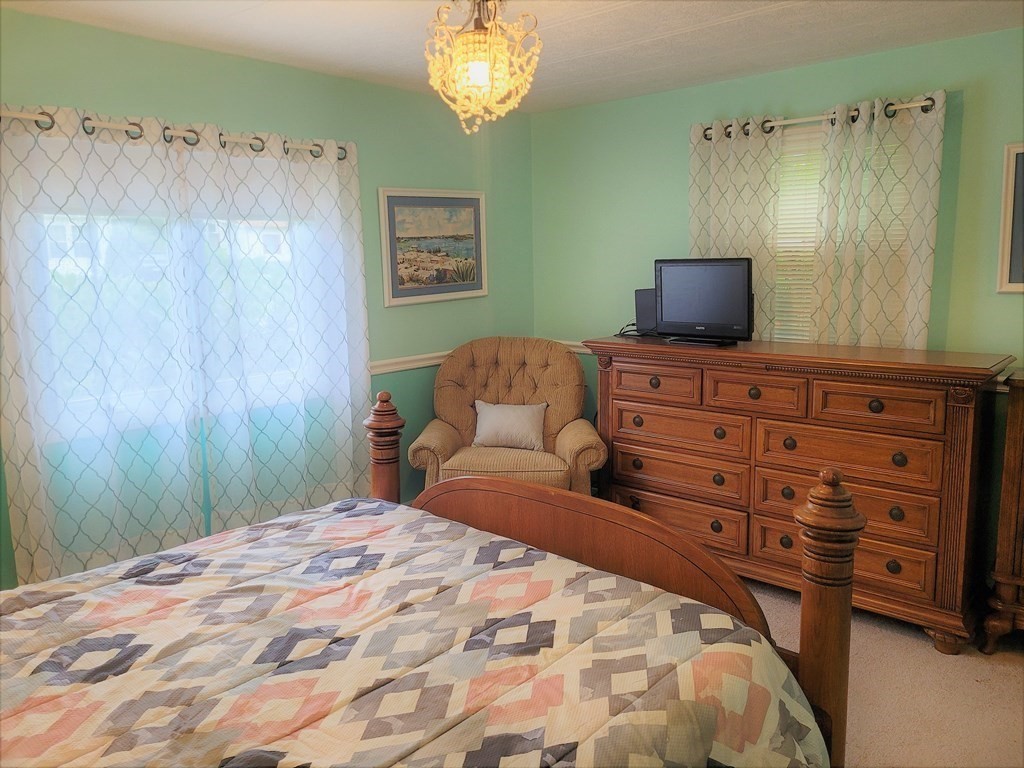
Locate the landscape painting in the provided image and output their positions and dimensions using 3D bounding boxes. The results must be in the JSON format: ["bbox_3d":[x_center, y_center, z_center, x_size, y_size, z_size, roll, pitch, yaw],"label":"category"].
[{"bbox_3d":[-0.354,-0.677,3.787,0.030,0.535,0.705,7,12,41],"label":"landscape painting"}]

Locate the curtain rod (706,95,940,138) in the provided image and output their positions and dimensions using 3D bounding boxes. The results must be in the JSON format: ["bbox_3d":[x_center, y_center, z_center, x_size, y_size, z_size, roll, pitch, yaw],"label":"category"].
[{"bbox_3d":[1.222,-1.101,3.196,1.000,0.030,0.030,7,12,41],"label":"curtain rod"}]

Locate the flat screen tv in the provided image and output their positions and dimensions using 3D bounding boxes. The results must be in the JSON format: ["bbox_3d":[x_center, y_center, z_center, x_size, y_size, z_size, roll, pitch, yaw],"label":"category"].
[{"bbox_3d":[0.868,-0.377,3.521,0.170,0.381,0.505,-10,12,-41],"label":"flat screen tv"}]

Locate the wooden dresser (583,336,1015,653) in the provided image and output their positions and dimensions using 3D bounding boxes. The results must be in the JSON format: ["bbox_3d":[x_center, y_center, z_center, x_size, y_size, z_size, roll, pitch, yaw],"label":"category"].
[{"bbox_3d":[1.121,0.368,3.370,1.700,1.055,0.445,7,12,41],"label":"wooden dresser"}]

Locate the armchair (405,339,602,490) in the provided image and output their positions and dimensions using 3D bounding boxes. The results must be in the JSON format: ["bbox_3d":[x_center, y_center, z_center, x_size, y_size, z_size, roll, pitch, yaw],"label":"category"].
[{"bbox_3d":[-0.018,0.315,3.801,0.890,1.070,0.860,-1,9,0],"label":"armchair"}]

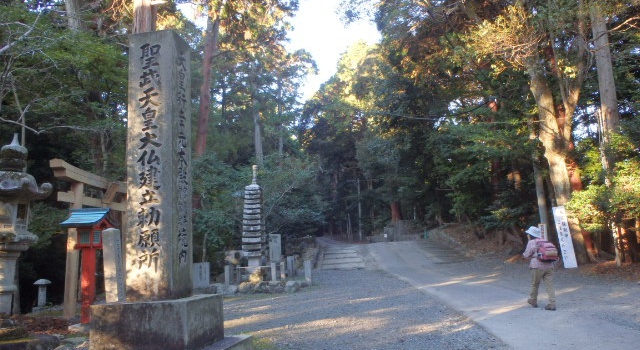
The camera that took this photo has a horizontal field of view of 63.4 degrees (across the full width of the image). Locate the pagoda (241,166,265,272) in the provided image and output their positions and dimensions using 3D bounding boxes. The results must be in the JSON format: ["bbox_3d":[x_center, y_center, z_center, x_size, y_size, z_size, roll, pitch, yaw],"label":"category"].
[{"bbox_3d":[-2.198,1.380,16.805,0.670,3.450,0.670,-4,-10,6],"label":"pagoda"}]

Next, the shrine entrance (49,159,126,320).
[{"bbox_3d":[-4.990,1.519,11.921,0.450,3.280,3.050,-6,-11,15],"label":"shrine entrance"}]

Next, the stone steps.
[{"bbox_3d":[0.966,3.503,22.058,1.800,1.050,4.000,-3,-10,3],"label":"stone steps"}]

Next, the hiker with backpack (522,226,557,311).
[{"bbox_3d":[4.213,1.764,9.920,0.500,1.580,0.530,-1,-10,-8],"label":"hiker with backpack"}]

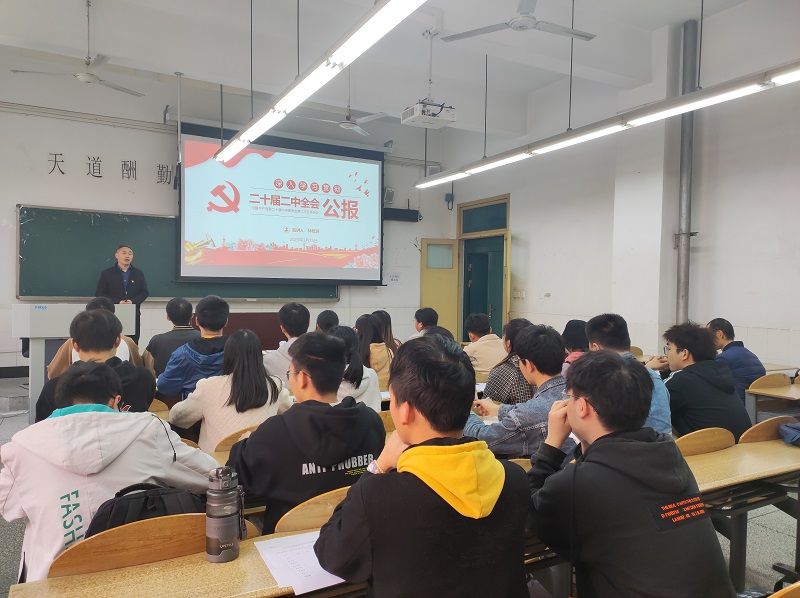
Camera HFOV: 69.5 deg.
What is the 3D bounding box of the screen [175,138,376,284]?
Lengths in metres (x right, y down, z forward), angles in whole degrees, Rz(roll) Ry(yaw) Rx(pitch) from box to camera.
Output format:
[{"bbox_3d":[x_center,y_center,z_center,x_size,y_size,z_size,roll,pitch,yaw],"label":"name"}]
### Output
[{"bbox_3d":[-1.679,-1.263,8.764,3.125,1.997,0.060,0,1,-29],"label":"screen"}]

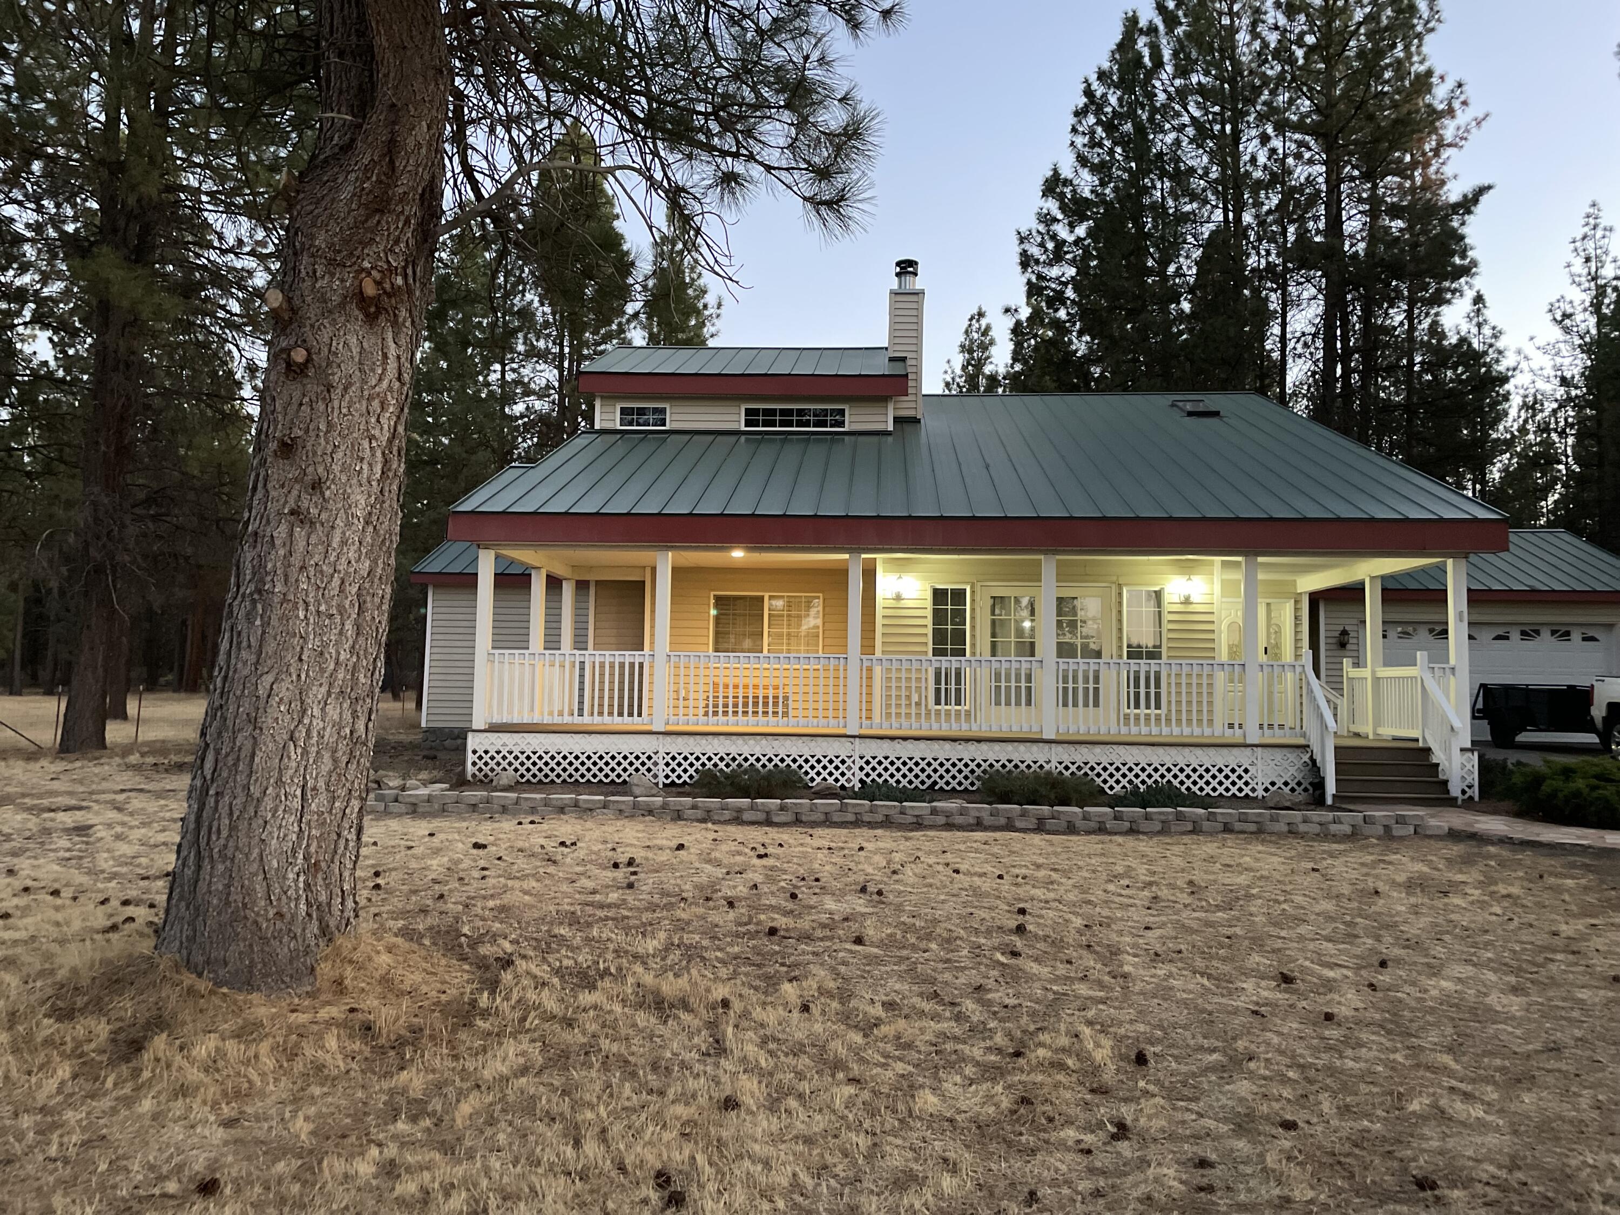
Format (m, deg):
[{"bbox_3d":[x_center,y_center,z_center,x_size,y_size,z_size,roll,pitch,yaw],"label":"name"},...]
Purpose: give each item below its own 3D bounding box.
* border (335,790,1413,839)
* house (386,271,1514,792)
[{"bbox_3d":[0.890,2.178,12.905,11.268,0.210,0.300,1,-4,3],"label":"border"},{"bbox_3d":[0.651,-1.730,21.510,15.850,8.830,14.500,1,-4,3],"label":"house"}]

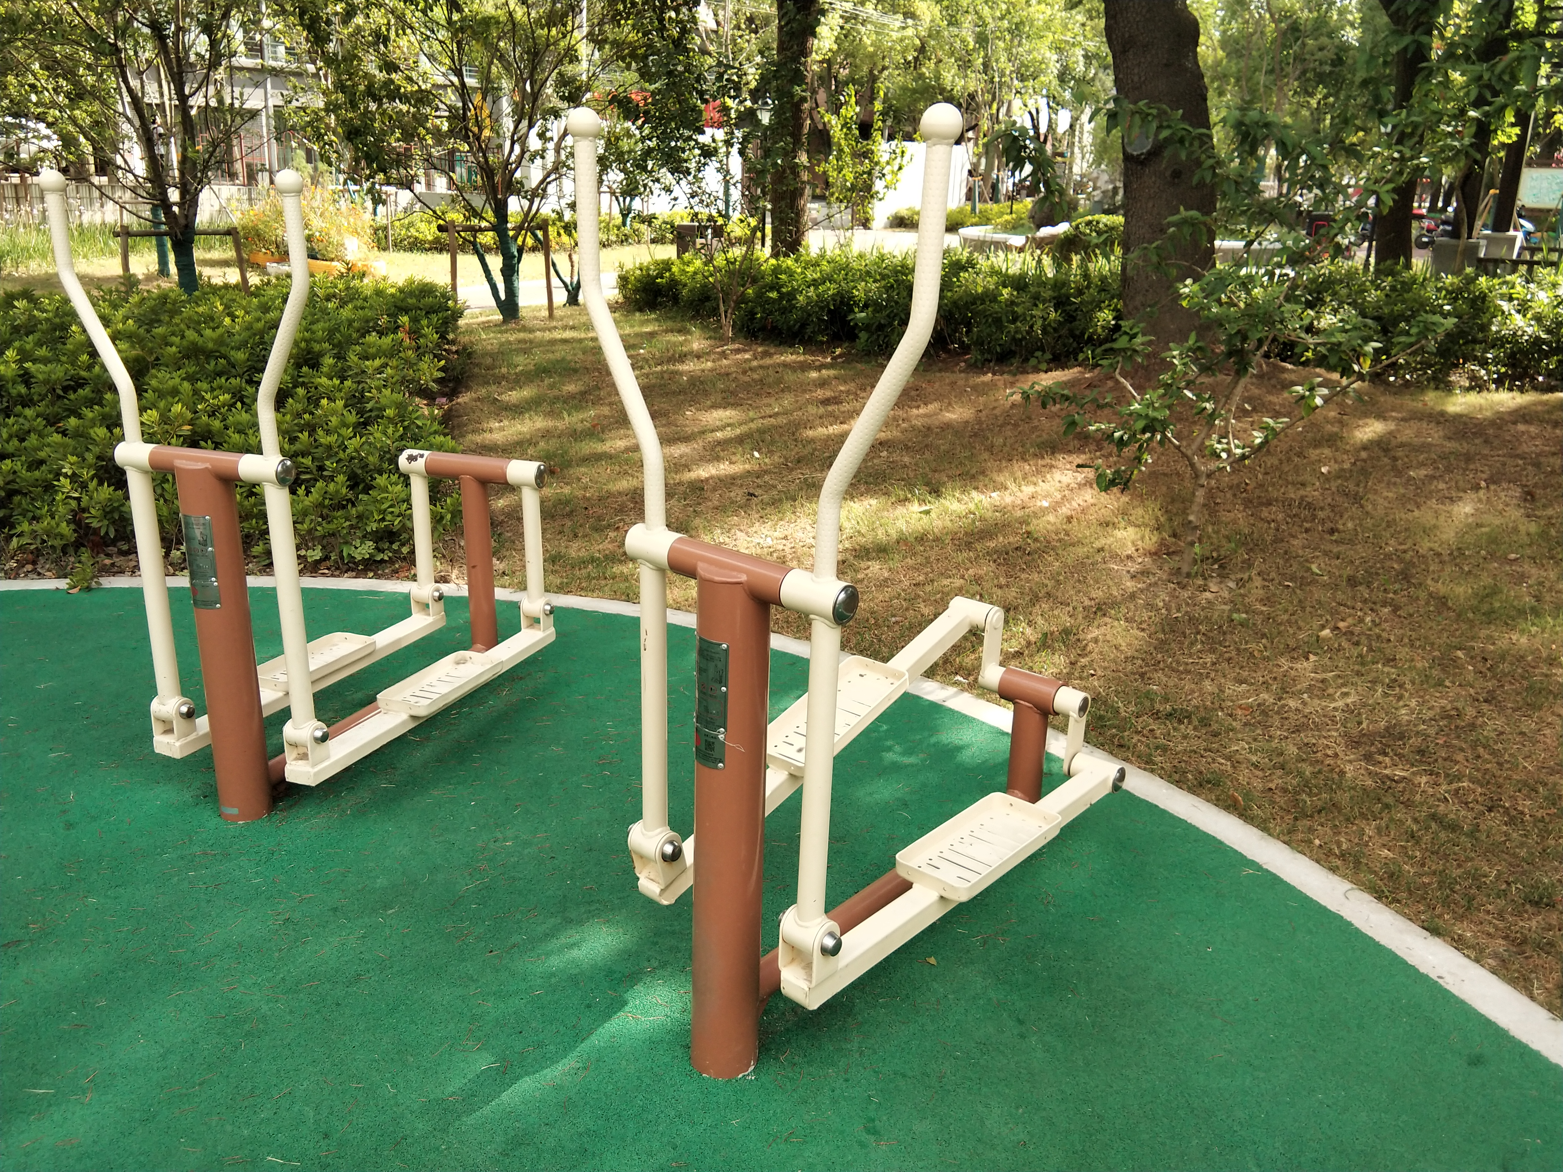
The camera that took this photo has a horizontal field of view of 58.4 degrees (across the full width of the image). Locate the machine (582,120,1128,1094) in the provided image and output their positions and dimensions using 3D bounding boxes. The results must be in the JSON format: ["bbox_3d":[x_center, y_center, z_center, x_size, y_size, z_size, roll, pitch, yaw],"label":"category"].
[{"bbox_3d":[0.234,-0.017,2.558,0.755,1.596,1.040,17,22,41],"label":"machine"}]

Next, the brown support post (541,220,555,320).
[{"bbox_3d":[-2.235,-3.026,13.412,0.090,0.927,0.085,-2,17,-9],"label":"brown support post"}]

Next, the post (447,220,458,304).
[{"bbox_3d":[-3.107,-3.005,13.241,0.090,0.880,0.085,-3,17,-13],"label":"post"}]

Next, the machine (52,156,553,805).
[{"bbox_3d":[-1.106,-0.309,3.629,0.724,1.492,1.142,7,18,22],"label":"machine"}]

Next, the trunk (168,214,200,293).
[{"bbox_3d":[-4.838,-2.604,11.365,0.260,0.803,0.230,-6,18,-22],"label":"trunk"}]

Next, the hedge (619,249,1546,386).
[{"bbox_3d":[1.829,-2.517,12.389,9.043,0.760,2.453,12,20,34],"label":"hedge"}]

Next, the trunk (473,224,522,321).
[{"bbox_3d":[-2.694,-2.986,13.338,0.420,0.899,0.320,-2,17,-11],"label":"trunk"}]

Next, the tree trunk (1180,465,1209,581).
[{"bbox_3d":[1.519,-0.241,5.160,0.090,0.436,0.080,6,17,16],"label":"tree trunk"}]

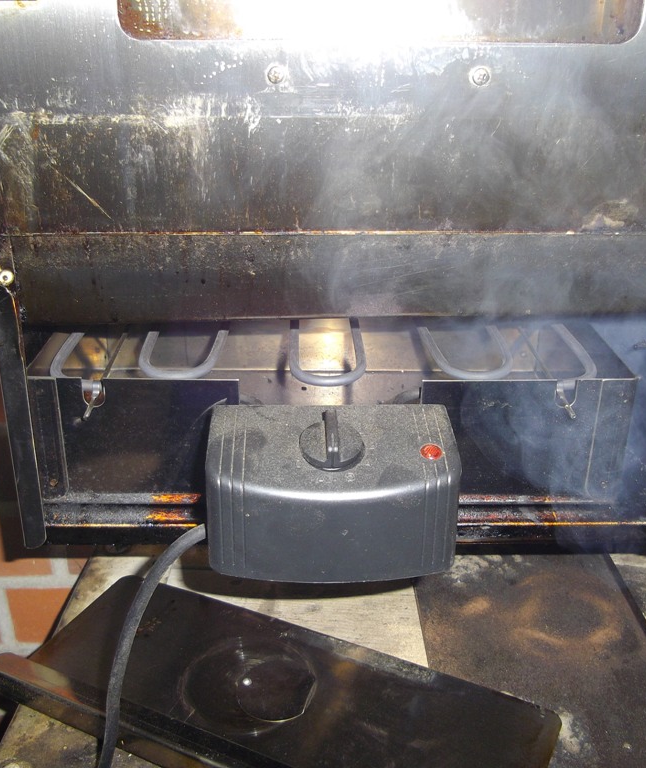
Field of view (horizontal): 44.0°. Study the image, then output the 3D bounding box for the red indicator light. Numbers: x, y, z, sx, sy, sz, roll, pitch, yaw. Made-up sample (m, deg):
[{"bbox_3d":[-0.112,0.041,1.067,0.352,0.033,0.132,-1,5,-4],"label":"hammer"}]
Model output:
[{"bbox_3d":[0.061,0.038,0.449,0.013,0.005,0.013,0,38,0],"label":"red indicator light"}]

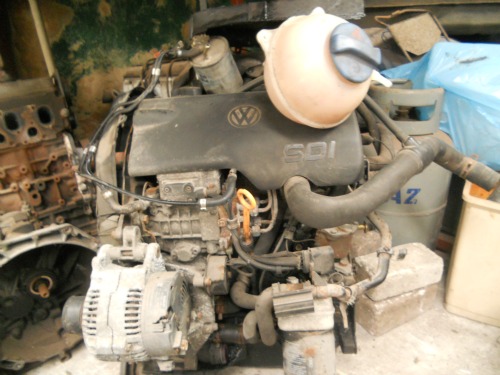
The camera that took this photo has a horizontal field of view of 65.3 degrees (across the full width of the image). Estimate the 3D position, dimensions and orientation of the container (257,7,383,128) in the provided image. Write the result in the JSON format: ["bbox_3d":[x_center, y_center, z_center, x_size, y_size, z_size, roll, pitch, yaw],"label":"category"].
[{"bbox_3d":[0.102,-0.166,0.544,0.158,0.158,0.172,14,-6,-24],"label":"container"}]

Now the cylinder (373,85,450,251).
[{"bbox_3d":[0.396,-0.010,1.107,0.300,0.560,0.300,4,21,18],"label":"cylinder"}]

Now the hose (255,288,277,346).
[{"bbox_3d":[0.027,0.223,0.675,0.036,0.110,0.045,-3,20,0],"label":"hose"}]

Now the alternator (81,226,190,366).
[{"bbox_3d":[-0.178,0.170,0.612,0.168,0.185,0.150,-2,20,3],"label":"alternator"}]

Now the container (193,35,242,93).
[{"bbox_3d":[-0.065,-0.252,0.823,0.086,0.125,0.086,-11,54,16],"label":"container"}]

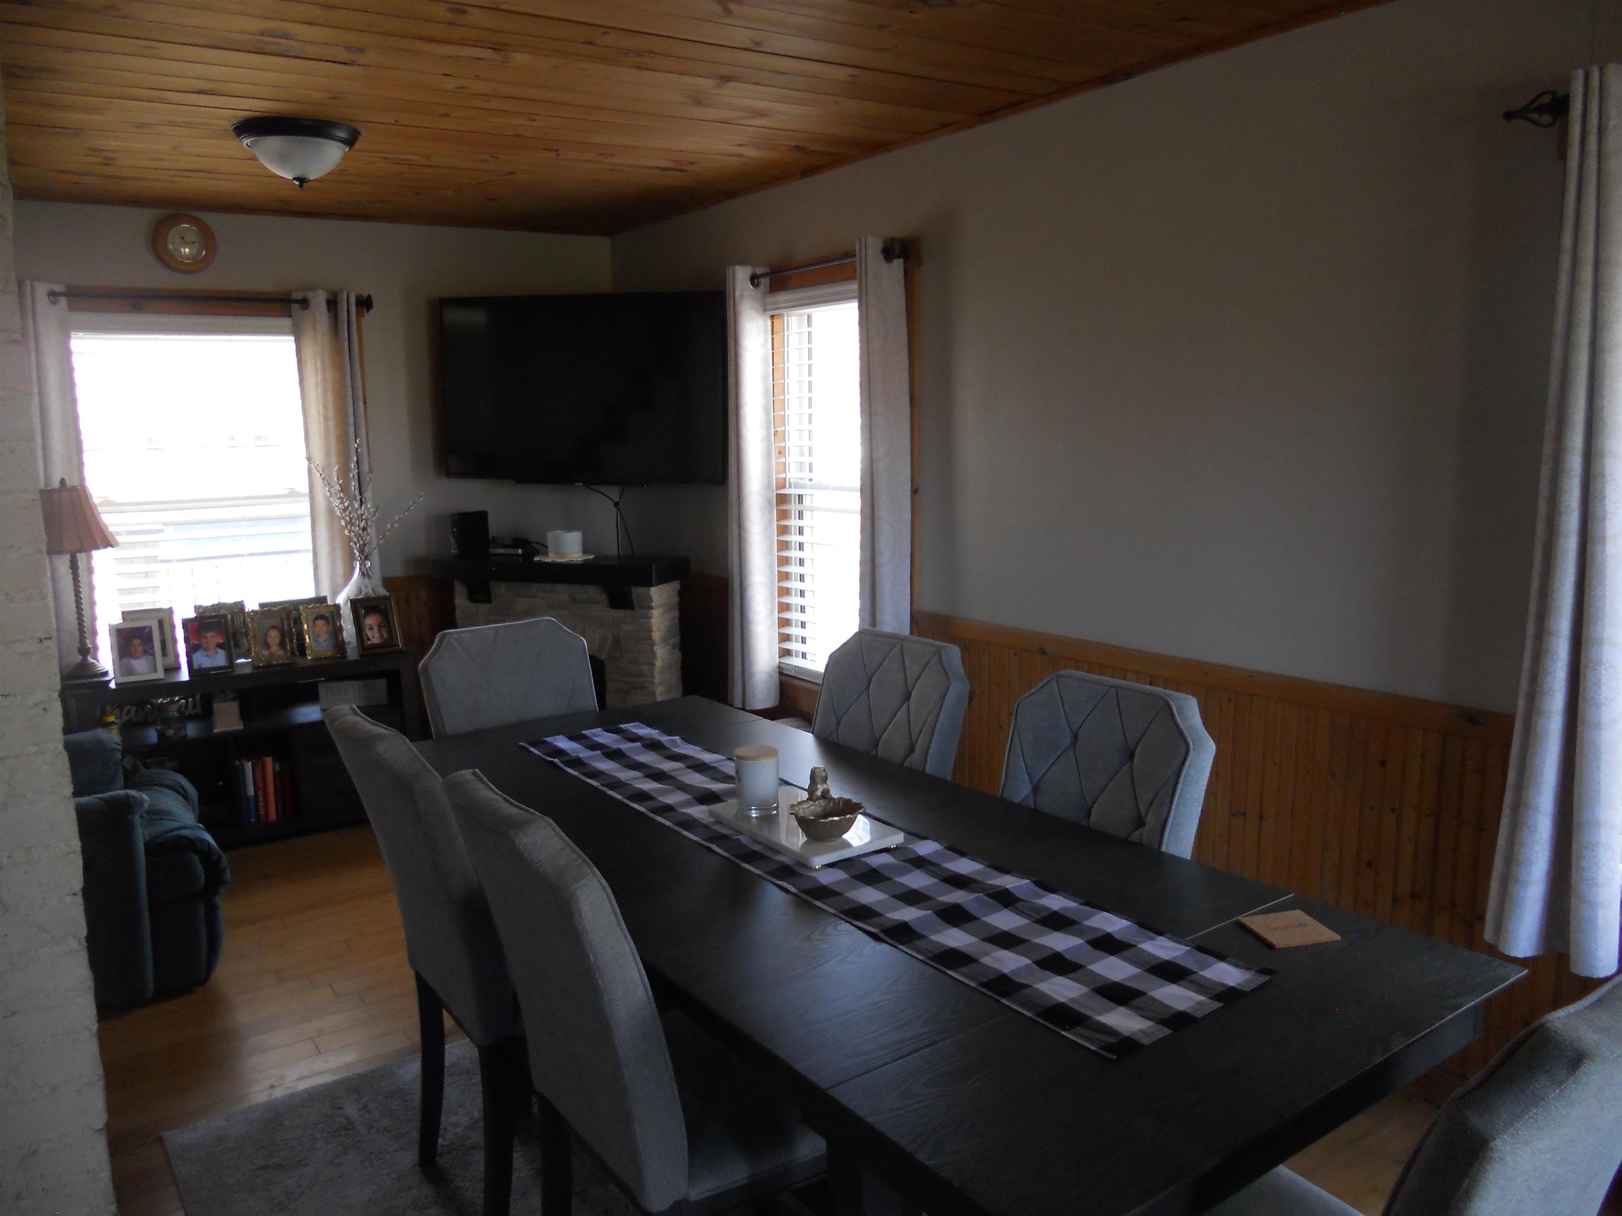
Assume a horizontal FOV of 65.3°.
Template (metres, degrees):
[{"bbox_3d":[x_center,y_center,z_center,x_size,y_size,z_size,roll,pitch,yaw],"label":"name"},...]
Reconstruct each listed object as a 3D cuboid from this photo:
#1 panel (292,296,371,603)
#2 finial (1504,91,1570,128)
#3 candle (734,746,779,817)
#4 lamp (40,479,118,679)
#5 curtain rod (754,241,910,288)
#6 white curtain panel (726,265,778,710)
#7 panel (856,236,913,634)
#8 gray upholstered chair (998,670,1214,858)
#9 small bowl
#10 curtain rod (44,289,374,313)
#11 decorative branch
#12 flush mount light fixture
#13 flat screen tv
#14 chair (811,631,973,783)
[{"bbox_3d":[-1.903,-0.467,5.113,0.259,1.580,0.110,-6,10,-33],"label":"panel"},{"bbox_3d":[1.324,-0.907,2.311,0.065,0.065,0.115,-6,10,-34],"label":"finial"},{"bbox_3d":[-0.101,0.323,2.361,0.082,0.115,0.082,-1,8,0],"label":"candle"},{"bbox_3d":[-2.480,-0.096,4.287,0.300,0.686,0.300,-6,10,-33],"label":"lamp"},{"bbox_3d":[0.003,-1.143,4.257,0.090,0.060,1.066,-6,10,-33],"label":"curtain rod"},{"bbox_3d":[-0.213,-0.420,4.632,0.105,1.620,0.175,-6,10,-34],"label":"white curtain panel"},{"bbox_3d":[0.235,-0.337,3.993,0.100,1.620,0.140,-6,10,-34],"label":"panel"},{"bbox_3d":[0.373,0.654,2.382,0.620,0.975,0.465,-7,10,-34],"label":"gray upholstered chair"},{"bbox_3d":[0.026,0.355,2.121,0.123,0.057,0.123,-1,8,0],"label":"small bowl"},{"bbox_3d":[-2.182,-1.127,4.610,1.165,0.065,0.070,-6,10,-34],"label":"curtain rod"},{"bbox_3d":[-1.726,-0.412,4.905,0.431,0.503,0.300,-7,10,-34],"label":"decorative branch"},{"bbox_3d":[-1.442,-1.271,3.558,0.345,0.165,0.345,-6,10,-33],"label":"flush mount light fixture"},{"bbox_3d":[-0.897,-0.856,4.953,1.230,0.710,0.060,2,8,18],"label":"flat screen tv"},{"bbox_3d":[-0.014,0.579,2.949,0.620,0.975,0.465,-7,10,-34],"label":"chair"}]

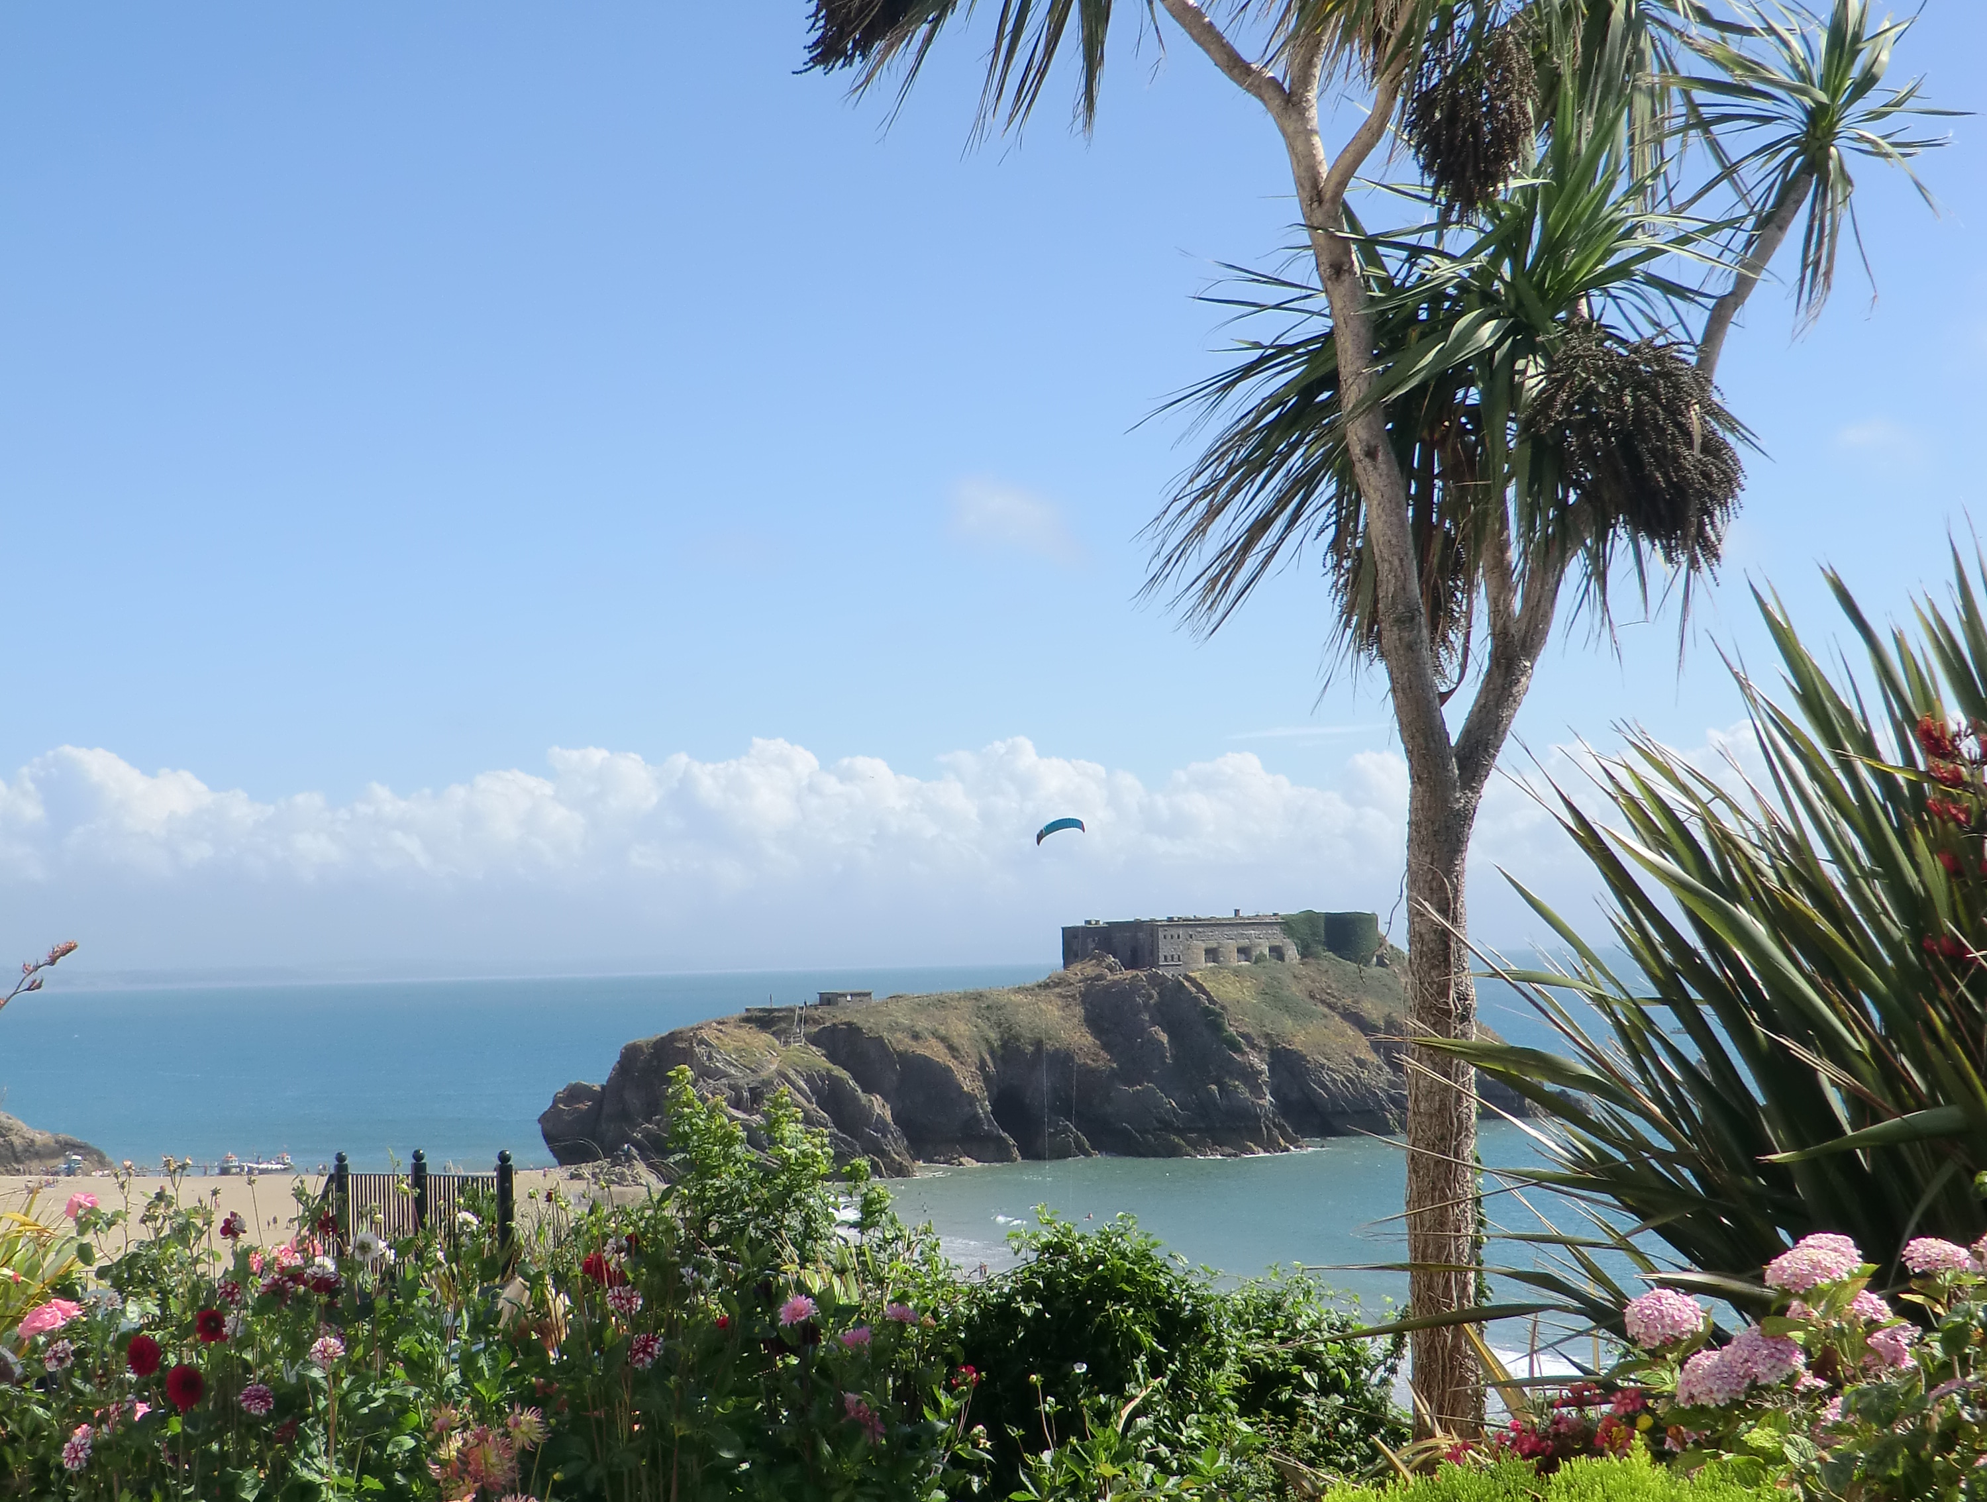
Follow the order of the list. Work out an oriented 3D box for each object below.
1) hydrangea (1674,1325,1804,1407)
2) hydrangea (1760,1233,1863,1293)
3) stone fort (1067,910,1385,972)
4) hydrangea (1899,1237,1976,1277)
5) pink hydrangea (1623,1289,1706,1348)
[{"bbox_3d":[1.243,1.027,6.000,0.210,0.125,0.160,-2,-3,0],"label":"hydrangea"},{"bbox_3d":[1.367,0.856,6.000,0.165,0.095,0.155,-2,-3,0],"label":"hydrangea"},{"bbox_3d":[34.334,28.586,540.000,41.000,8.500,25.000,1,-4,-36],"label":"stone fort"},{"bbox_3d":[1.629,0.876,6.200,0.130,0.070,0.130,-2,-3,0],"label":"hydrangea"},{"bbox_3d":[1.139,0.962,6.100,0.140,0.095,0.135,-2,-3,0],"label":"pink hydrangea"}]

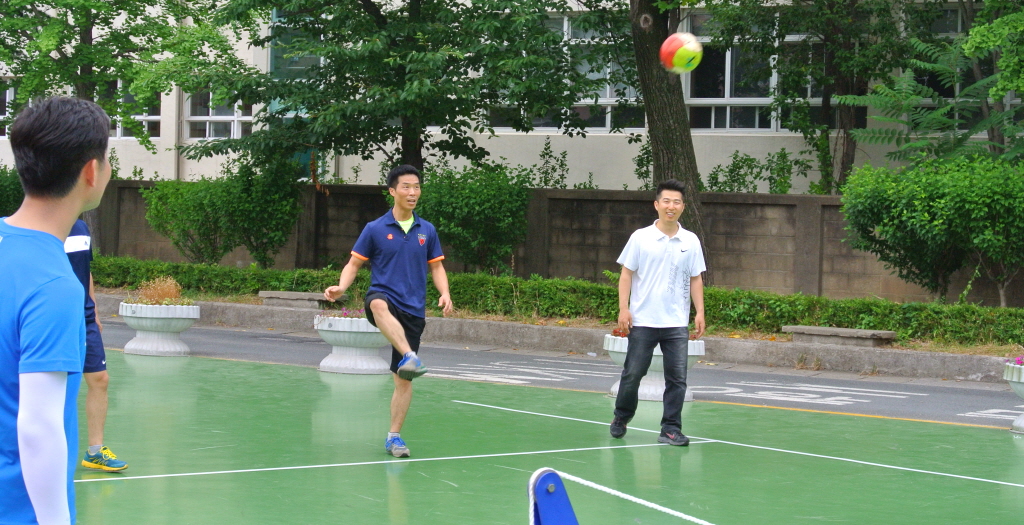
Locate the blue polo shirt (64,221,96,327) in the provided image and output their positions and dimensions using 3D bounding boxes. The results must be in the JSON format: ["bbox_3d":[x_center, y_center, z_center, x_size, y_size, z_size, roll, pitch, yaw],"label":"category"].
[{"bbox_3d":[-2.521,0.040,11.950,0.500,0.650,0.300,0,2,-45],"label":"blue polo shirt"}]

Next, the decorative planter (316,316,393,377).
[{"bbox_3d":[-1.471,0.788,20.000,0.835,0.510,0.835,2,1,0],"label":"decorative planter"}]

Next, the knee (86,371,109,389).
[{"bbox_3d":[-2.371,0.669,12.050,0.130,0.115,0.125,2,2,44],"label":"knee"}]

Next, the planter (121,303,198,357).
[{"bbox_3d":[-3.656,0.698,21.850,0.836,0.510,0.836,2,1,0],"label":"planter"}]

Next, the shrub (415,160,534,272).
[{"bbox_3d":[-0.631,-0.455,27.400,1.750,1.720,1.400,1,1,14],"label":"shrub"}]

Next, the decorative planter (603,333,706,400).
[{"bbox_3d":[1.183,0.880,17.550,0.838,0.510,0.838,2,1,0],"label":"decorative planter"}]

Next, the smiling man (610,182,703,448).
[{"bbox_3d":[0.980,0.341,14.100,0.620,1.750,0.450,1,1,-9],"label":"smiling man"}]

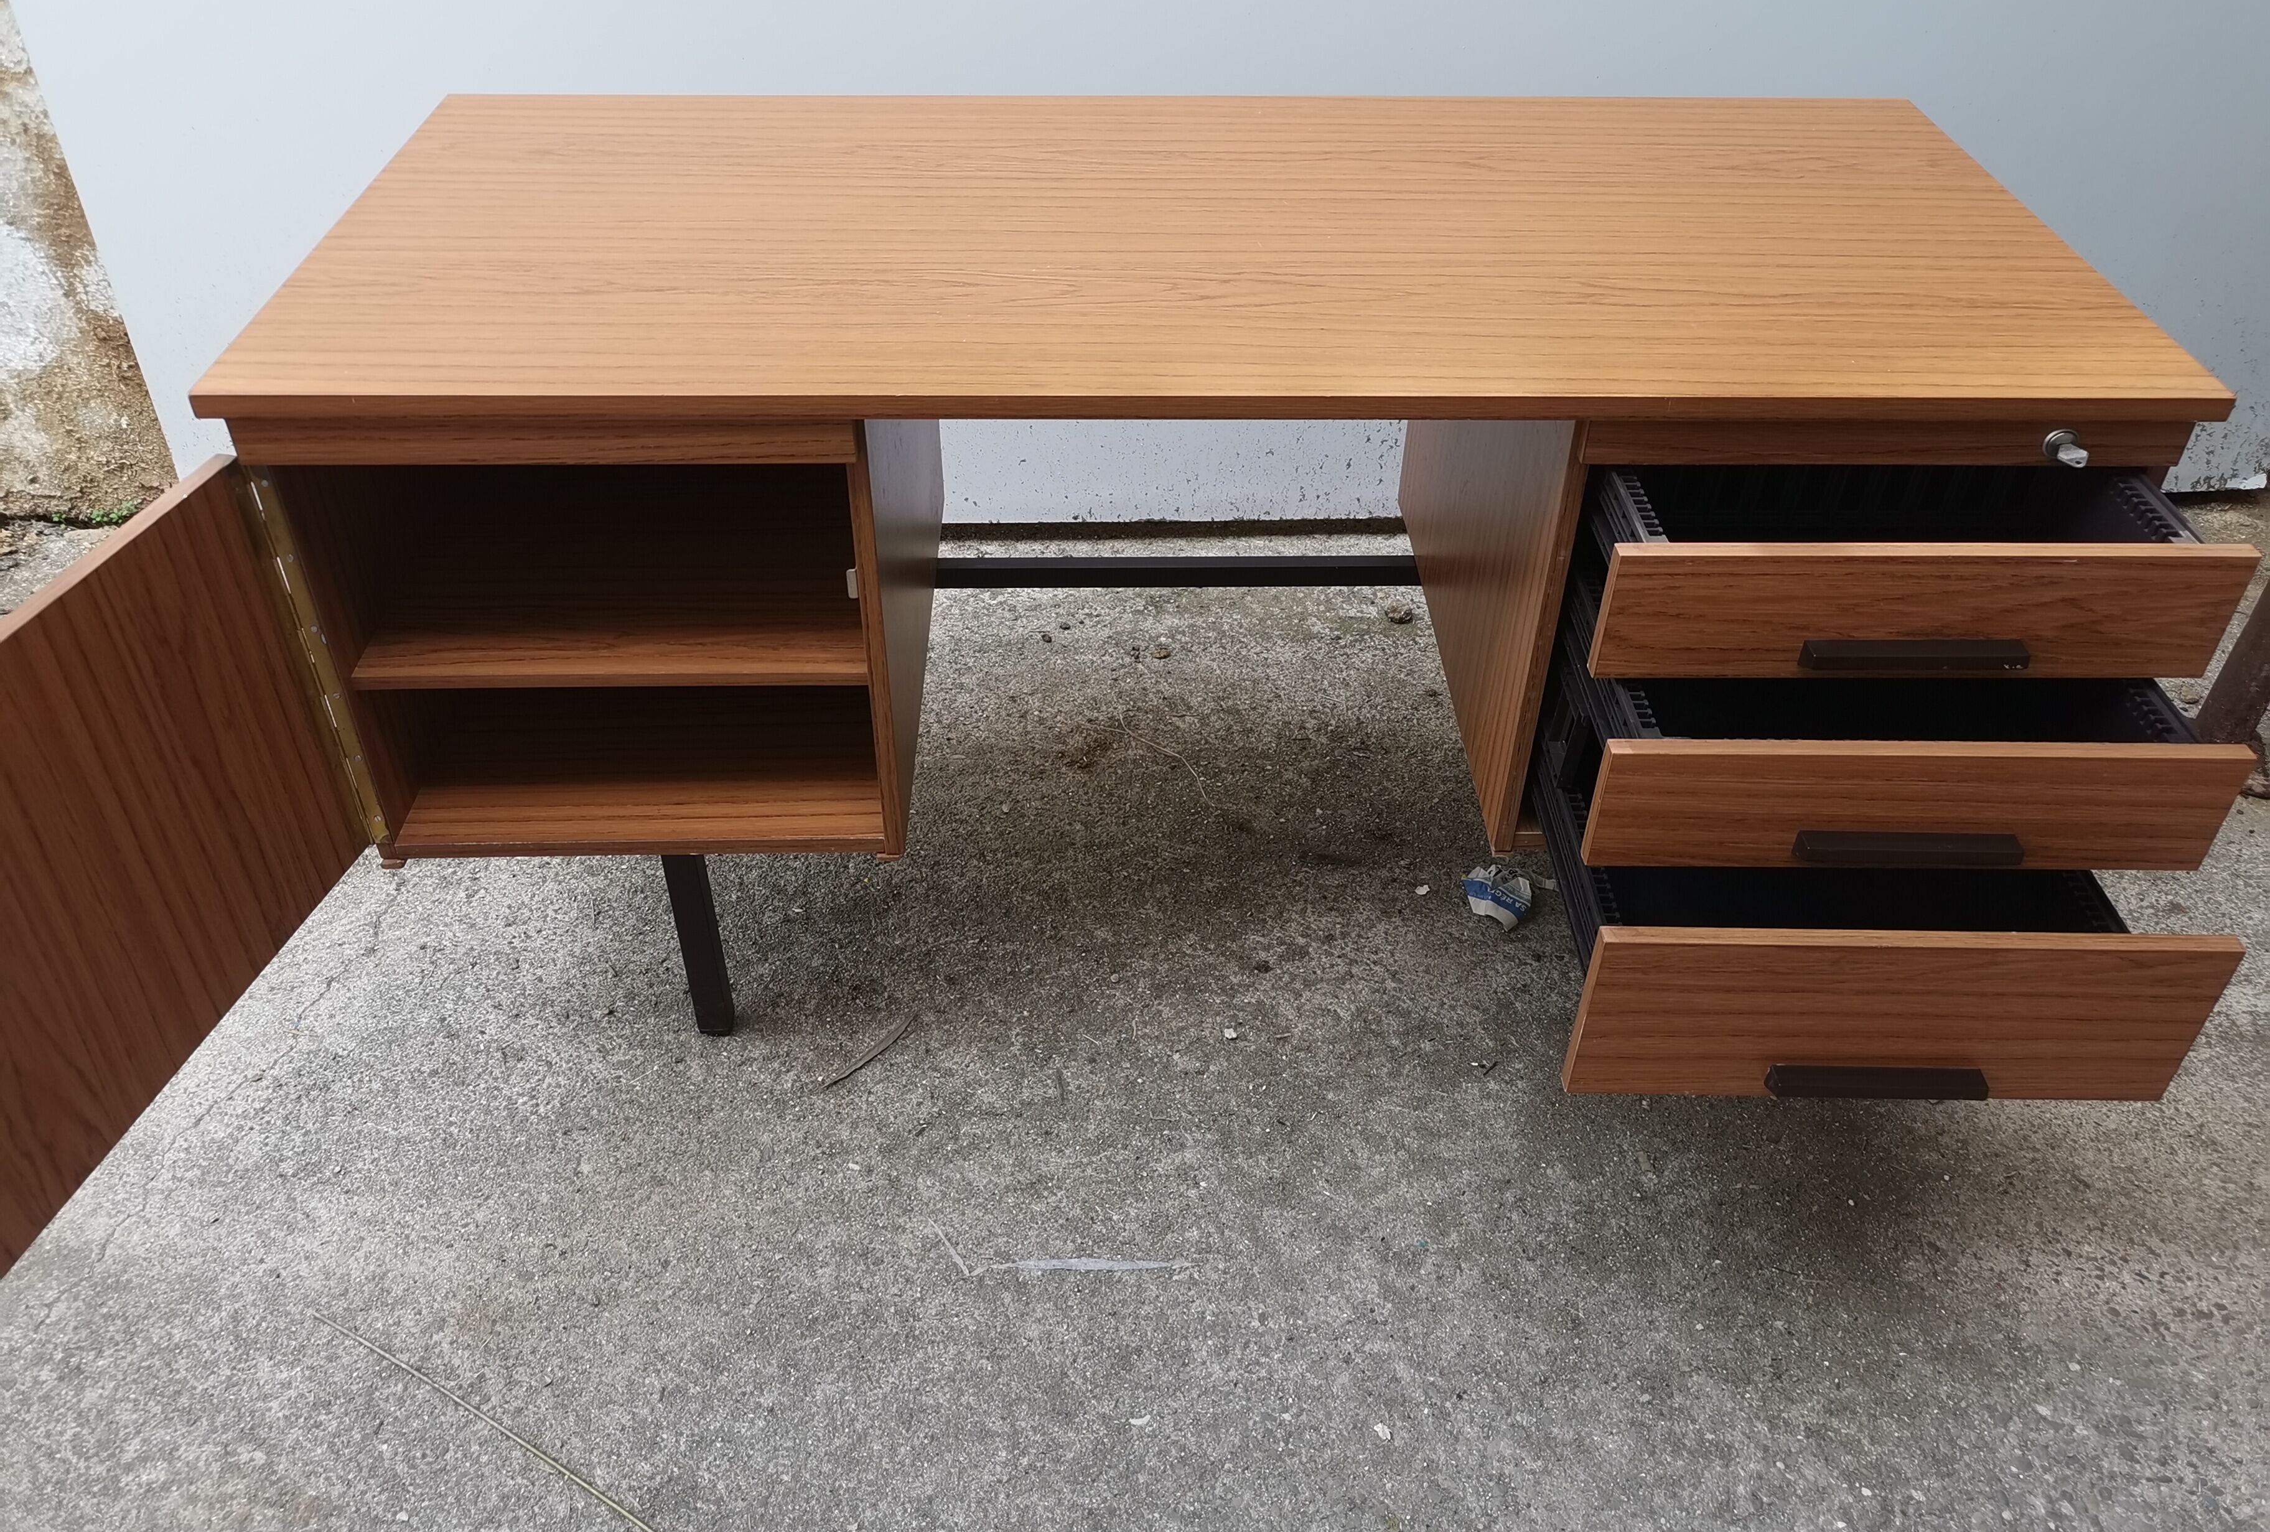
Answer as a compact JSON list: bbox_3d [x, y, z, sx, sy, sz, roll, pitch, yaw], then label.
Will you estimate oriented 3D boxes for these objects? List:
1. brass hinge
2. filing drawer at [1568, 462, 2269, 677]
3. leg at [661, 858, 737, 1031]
[{"bbox_3d":[-0.668,-0.073,1.445,0.027,0.378,0.018,0,39,-2],"label":"brass hinge"},{"bbox_3d":[0.577,-0.255,1.484,0.465,0.108,0.500,0,39,-1],"label":"filing drawer"},{"bbox_3d":[-0.427,0.152,1.725,0.028,0.282,0.028,0,39,-2],"label":"leg"}]

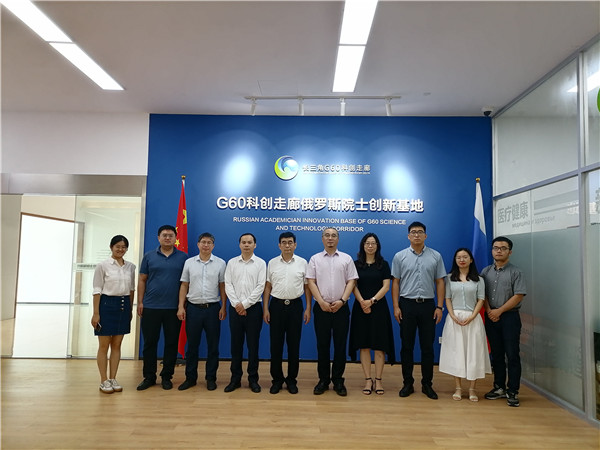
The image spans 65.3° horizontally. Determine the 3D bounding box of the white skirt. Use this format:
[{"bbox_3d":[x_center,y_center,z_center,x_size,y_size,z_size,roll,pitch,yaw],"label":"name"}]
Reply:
[{"bbox_3d":[1.744,1.240,4.962,0.520,0.686,0.460,0,-4,13],"label":"white skirt"}]

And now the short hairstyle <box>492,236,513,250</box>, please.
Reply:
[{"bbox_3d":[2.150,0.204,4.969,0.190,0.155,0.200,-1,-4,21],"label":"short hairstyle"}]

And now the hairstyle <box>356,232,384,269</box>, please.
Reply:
[{"bbox_3d":[0.775,0.281,5.154,0.280,0.390,0.250,0,-4,7],"label":"hairstyle"}]

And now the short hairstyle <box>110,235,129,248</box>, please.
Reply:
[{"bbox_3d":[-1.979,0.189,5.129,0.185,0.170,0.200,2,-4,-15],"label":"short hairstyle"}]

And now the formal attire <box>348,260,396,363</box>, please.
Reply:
[{"bbox_3d":[0.793,0.946,5.120,0.500,1.100,0.360,1,-4,5],"label":"formal attire"}]

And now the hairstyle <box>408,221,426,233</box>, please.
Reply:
[{"bbox_3d":[1.268,0.024,5.049,0.185,0.140,0.200,1,-4,5],"label":"hairstyle"}]

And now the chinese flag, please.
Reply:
[{"bbox_3d":[-1.603,0.555,6.294,0.220,2.438,0.180,1,-4,1],"label":"chinese flag"}]

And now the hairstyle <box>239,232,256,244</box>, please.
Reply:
[{"bbox_3d":[-0.582,0.171,5.197,0.175,0.165,0.205,0,-4,10],"label":"hairstyle"}]

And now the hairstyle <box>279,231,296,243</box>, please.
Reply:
[{"bbox_3d":[-0.138,0.135,5.169,0.185,0.140,0.200,1,-4,-1],"label":"hairstyle"}]

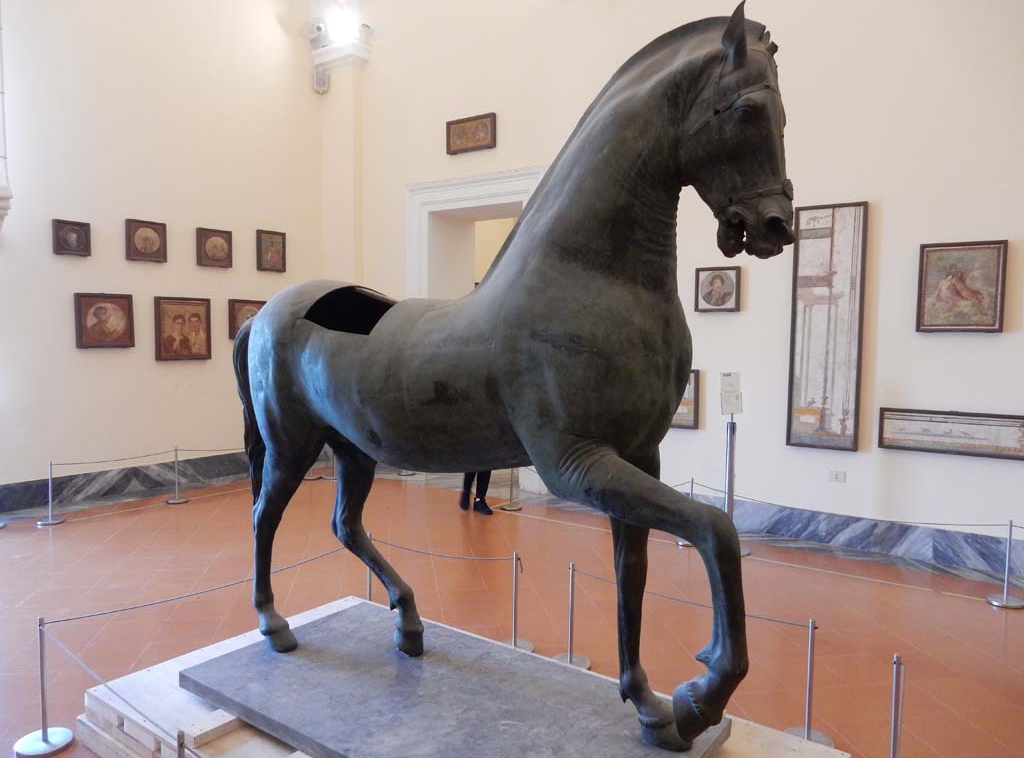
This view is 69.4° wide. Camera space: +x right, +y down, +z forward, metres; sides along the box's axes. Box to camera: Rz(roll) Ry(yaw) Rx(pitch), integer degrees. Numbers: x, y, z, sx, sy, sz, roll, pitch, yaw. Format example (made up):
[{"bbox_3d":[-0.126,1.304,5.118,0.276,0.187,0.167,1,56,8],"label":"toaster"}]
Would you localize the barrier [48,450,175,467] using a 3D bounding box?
[{"bbox_3d":[-3.567,0.720,6.678,0.012,0.030,1.067,4,5,42],"label":"barrier"}]

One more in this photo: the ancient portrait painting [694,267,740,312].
[{"bbox_3d":[1.701,-0.739,6.116,0.352,0.362,0.050,3,5,33],"label":"ancient portrait painting"}]

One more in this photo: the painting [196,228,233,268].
[{"bbox_3d":[-2.931,-1.286,7.295,0.050,0.368,0.351,5,6,38],"label":"painting"}]

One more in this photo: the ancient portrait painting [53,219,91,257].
[{"bbox_3d":[-3.902,-1.247,6.569,0.050,0.297,0.282,4,5,40],"label":"ancient portrait painting"}]

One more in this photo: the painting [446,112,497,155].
[{"bbox_3d":[-0.381,-2.320,7.038,0.576,0.325,0.050,4,6,35],"label":"painting"}]

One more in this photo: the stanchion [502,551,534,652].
[{"bbox_3d":[0.015,1.082,3.567,0.190,0.502,0.190,0,4,0],"label":"stanchion"}]

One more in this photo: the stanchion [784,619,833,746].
[{"bbox_3d":[1.210,1.236,3.010,0.205,0.527,0.205,2,4,23],"label":"stanchion"}]

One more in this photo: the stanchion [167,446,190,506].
[{"bbox_3d":[-2.933,0.839,6.477,0.190,0.502,0.190,-2,5,-25],"label":"stanchion"}]

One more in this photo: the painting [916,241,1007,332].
[{"bbox_3d":[3.139,-0.639,5.170,0.518,0.621,0.050,3,5,33],"label":"painting"}]

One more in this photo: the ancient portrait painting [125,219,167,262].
[{"bbox_3d":[-3.486,-1.310,7.065,0.050,0.372,0.353,4,5,40],"label":"ancient portrait painting"}]

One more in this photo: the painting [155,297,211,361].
[{"bbox_3d":[-3.274,-0.495,7.386,0.050,0.615,0.538,4,5,40],"label":"painting"}]

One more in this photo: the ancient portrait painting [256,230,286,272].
[{"bbox_3d":[-2.626,-1.393,8.096,0.050,0.428,0.321,4,5,40],"label":"ancient portrait painting"}]

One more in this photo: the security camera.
[{"bbox_3d":[-1.997,-3.594,7.671,0.200,0.280,0.300,0,4,-11],"label":"security camera"}]

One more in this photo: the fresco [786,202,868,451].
[{"bbox_3d":[2.245,-0.360,5.271,0.482,1.735,0.050,3,6,34],"label":"fresco"}]

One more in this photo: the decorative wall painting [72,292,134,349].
[{"bbox_3d":[-3.744,-0.532,6.816,0.050,0.489,0.483,4,5,40],"label":"decorative wall painting"}]

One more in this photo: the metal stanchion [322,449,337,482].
[{"bbox_3d":[-1.830,0.766,7.548,0.190,0.502,0.190,-1,4,-14],"label":"metal stanchion"}]

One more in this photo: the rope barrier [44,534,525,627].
[{"bbox_3d":[-1.065,0.965,3.683,2.116,0.085,0.651,-2,4,-26],"label":"rope barrier"}]

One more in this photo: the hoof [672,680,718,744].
[{"bbox_3d":[0.509,0.919,2.050,0.105,0.135,0.125,3,5,34],"label":"hoof"}]

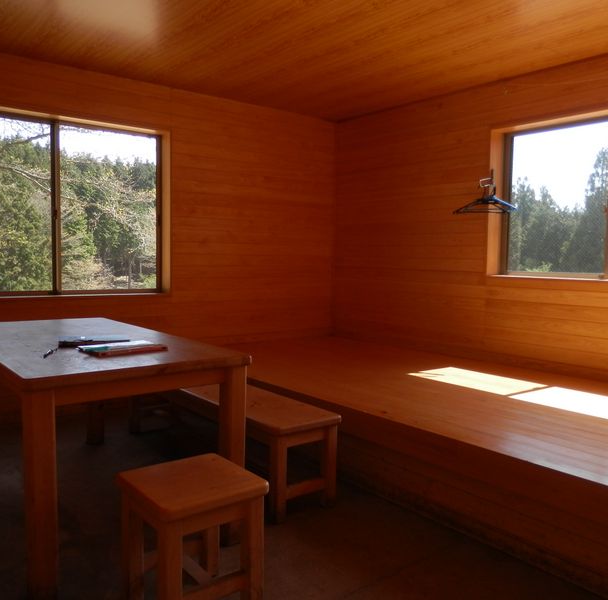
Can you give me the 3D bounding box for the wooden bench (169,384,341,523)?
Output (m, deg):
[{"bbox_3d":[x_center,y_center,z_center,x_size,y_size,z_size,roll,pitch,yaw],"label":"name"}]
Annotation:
[{"bbox_3d":[-0.470,0.683,3.145,0.350,0.416,1.639,-2,5,-39],"label":"wooden bench"}]

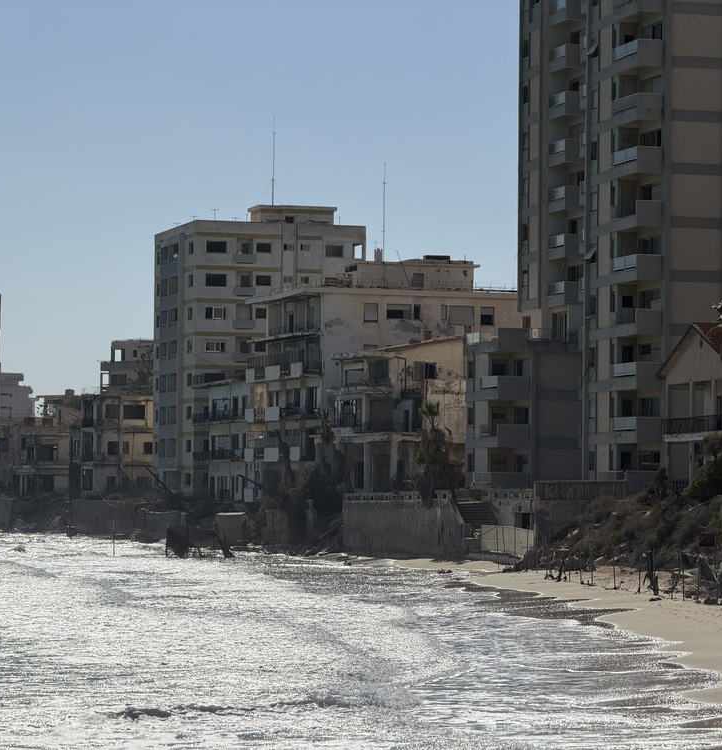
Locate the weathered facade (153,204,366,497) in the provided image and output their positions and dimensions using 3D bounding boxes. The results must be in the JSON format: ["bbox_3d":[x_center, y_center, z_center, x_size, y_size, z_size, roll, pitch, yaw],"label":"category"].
[{"bbox_3d":[-10.064,-2.039,278.076,16.450,27.900,17.060,1,-2,-17],"label":"weathered facade"}]

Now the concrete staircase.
[{"bbox_3d":[6.917,8.354,173.000,2.100,1.550,2.200,1,-2,-16],"label":"concrete staircase"}]

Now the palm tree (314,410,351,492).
[{"bbox_3d":[-1.880,5.238,194.000,2.100,6.000,2.000,1,-2,-17],"label":"palm tree"}]

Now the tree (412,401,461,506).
[{"bbox_3d":[4.652,4.837,178.000,2.800,6.400,2.700,1,-2,0],"label":"tree"}]

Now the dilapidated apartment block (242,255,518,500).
[{"bbox_3d":[2.527,0.496,227.174,19.760,18.810,15.430,1,-2,-18],"label":"dilapidated apartment block"}]

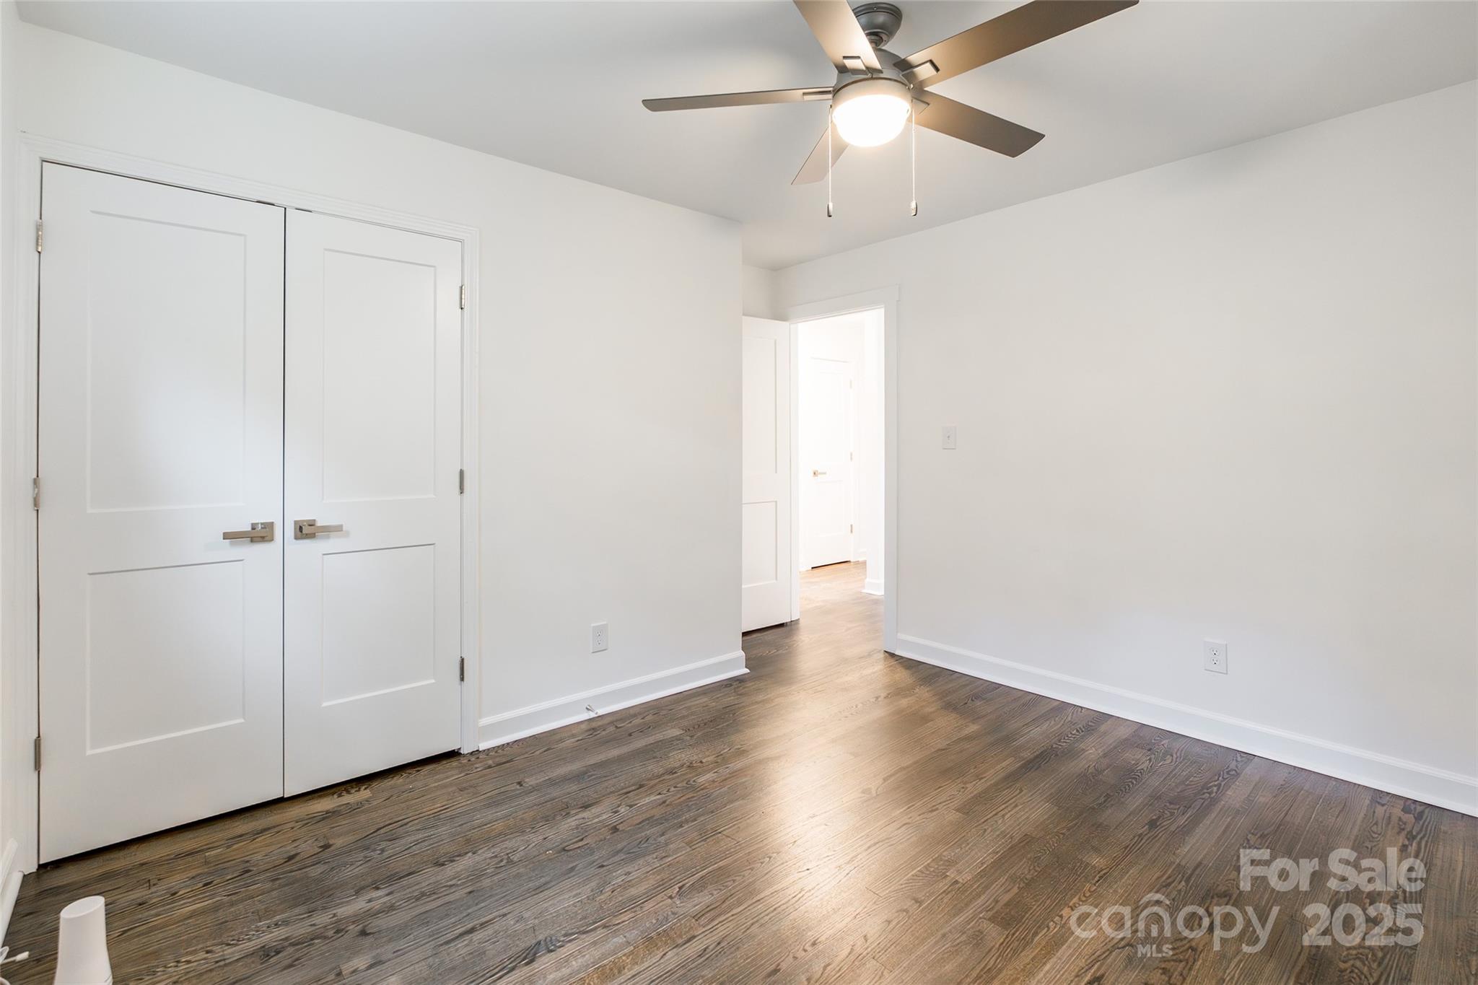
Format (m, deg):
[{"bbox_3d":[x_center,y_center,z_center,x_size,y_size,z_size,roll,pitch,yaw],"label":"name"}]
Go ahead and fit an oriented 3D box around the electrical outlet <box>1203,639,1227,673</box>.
[{"bbox_3d":[2.007,0.695,2.765,0.012,0.126,0.083,-2,3,-42],"label":"electrical outlet"}]

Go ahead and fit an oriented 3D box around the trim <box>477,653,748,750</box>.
[{"bbox_3d":[-0.515,0.965,3.160,1.460,0.120,0.030,-2,3,-39],"label":"trim"}]

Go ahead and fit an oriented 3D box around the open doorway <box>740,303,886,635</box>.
[{"bbox_3d":[0.671,-0.109,4.329,0.130,2.080,0.840,-2,3,-42],"label":"open doorway"}]

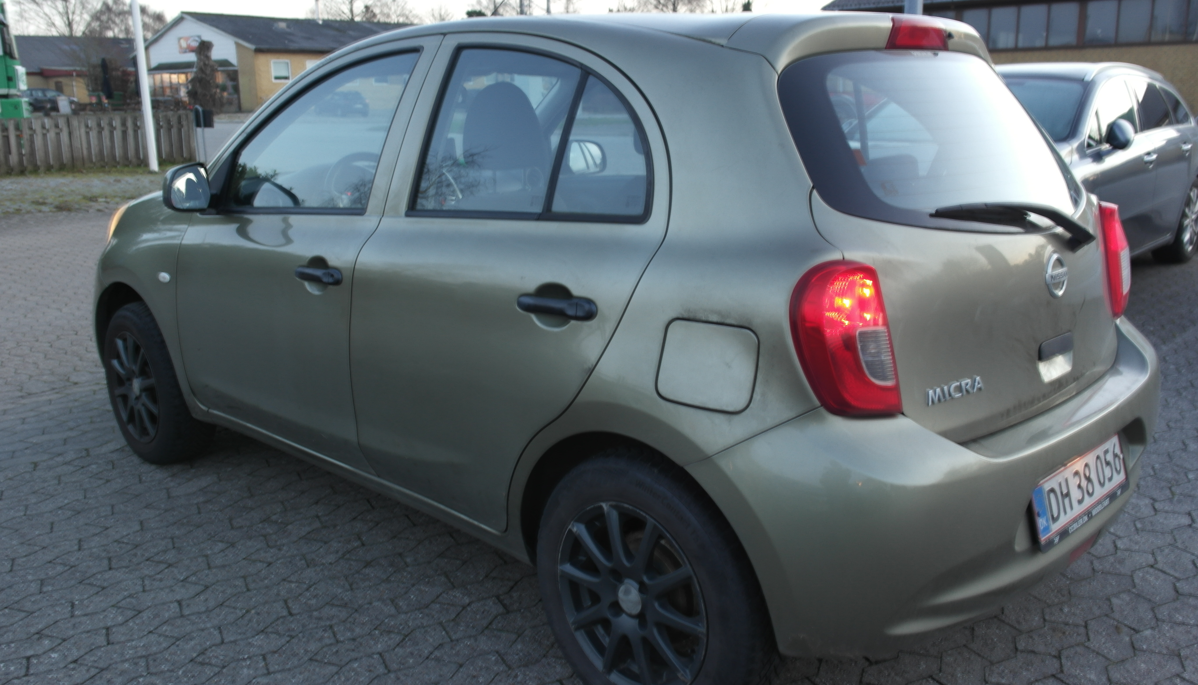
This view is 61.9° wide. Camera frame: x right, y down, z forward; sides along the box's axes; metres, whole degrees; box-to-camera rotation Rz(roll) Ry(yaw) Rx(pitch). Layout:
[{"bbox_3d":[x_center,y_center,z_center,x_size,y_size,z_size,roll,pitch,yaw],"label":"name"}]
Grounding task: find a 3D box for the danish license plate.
[{"bbox_3d":[1.057,0.312,2.178,0.512,0.128,0.020,-14,4,-44],"label":"danish license plate"}]

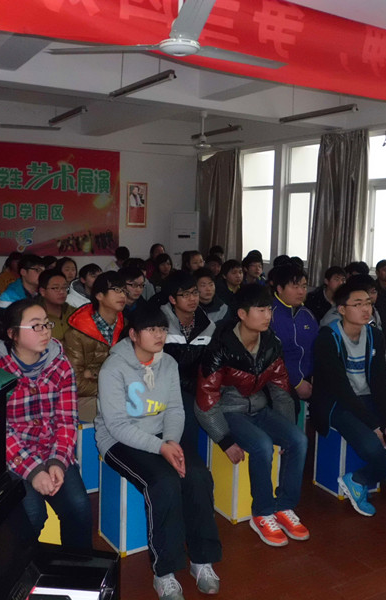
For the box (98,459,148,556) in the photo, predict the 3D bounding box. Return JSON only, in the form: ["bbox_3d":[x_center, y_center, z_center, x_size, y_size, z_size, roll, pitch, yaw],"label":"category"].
[{"bbox_3d":[-0.265,0.960,2.920,0.294,0.398,0.238,-3,7,-36],"label":"box"}]

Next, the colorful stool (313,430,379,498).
[{"bbox_3d":[0.926,0.924,3.586,0.294,0.398,0.238,-1,6,-27],"label":"colorful stool"}]

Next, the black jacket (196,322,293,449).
[{"bbox_3d":[0.271,0.446,3.100,0.450,0.600,0.360,-2,7,-32],"label":"black jacket"}]

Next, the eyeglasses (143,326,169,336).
[{"bbox_3d":[-0.211,0.139,2.825,0.140,0.045,0.140,-3,7,-38],"label":"eyeglasses"}]

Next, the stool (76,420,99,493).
[{"bbox_3d":[-0.623,0.965,3.852,0.320,0.439,0.259,-3,8,-31],"label":"stool"}]

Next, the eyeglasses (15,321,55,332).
[{"bbox_3d":[-0.744,0.128,2.838,0.140,0.045,0.140,7,9,37],"label":"eyeglasses"}]

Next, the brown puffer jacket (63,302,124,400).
[{"bbox_3d":[-0.546,0.343,3.681,0.500,0.580,0.400,-3,8,-31],"label":"brown puffer jacket"}]

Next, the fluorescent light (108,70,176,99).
[{"bbox_3d":[-0.499,-2.024,5.673,0.110,0.090,1.250,-3,8,-31],"label":"fluorescent light"}]

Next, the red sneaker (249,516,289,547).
[{"bbox_3d":[0.417,1.225,3.278,0.105,0.100,0.280,-2,8,-26],"label":"red sneaker"}]

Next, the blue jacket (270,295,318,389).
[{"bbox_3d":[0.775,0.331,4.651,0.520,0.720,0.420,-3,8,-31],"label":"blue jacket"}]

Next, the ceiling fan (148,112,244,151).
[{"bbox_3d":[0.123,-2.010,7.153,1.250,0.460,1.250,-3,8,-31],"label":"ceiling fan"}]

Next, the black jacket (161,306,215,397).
[{"bbox_3d":[-0.047,0.324,3.995,0.500,0.600,0.380,-2,8,-23],"label":"black jacket"}]

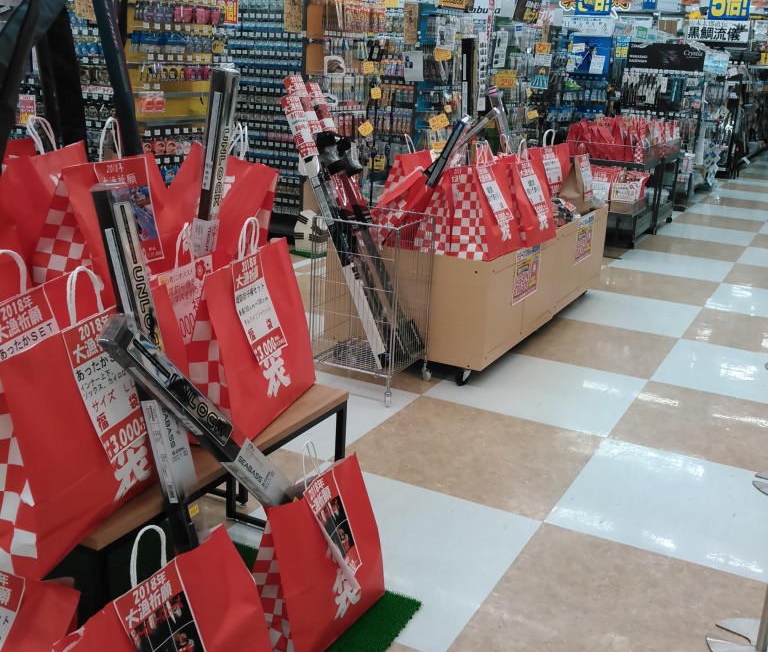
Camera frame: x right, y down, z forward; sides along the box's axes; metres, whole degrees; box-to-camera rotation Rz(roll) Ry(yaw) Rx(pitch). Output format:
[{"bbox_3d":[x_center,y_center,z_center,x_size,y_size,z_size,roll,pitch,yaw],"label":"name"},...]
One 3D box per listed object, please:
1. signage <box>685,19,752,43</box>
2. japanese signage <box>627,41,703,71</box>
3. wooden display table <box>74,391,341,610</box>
[{"bbox_3d":[5.436,-4.786,14.398,0.940,0.350,0.040,11,18,26],"label":"signage"},{"bbox_3d":[3.910,-3.742,12.294,1.020,0.345,0.040,11,18,26],"label":"japanese signage"},{"bbox_3d":[-0.571,0.559,2.519,0.450,0.555,1.050,11,18,26],"label":"wooden display table"}]

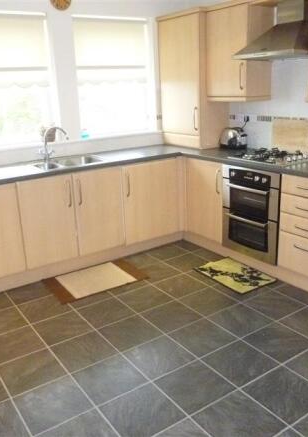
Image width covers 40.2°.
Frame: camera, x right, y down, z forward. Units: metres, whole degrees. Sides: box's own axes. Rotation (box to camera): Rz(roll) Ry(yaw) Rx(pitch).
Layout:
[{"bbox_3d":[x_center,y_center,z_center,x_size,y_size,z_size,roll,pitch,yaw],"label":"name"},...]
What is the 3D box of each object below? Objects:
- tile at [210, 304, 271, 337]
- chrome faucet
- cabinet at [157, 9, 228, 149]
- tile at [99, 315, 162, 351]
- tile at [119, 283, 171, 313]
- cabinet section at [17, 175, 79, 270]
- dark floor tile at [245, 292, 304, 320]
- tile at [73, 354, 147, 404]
[{"bbox_3d":[0.586,0.686,2.825,0.322,0.010,0.322,-13,20,-32],"label":"tile"},{"bbox_3d":[-0.887,-0.653,3.755,0.255,0.310,0.130,2,17,16],"label":"chrome faucet"},{"bbox_3d":[0.429,-1.392,4.311,0.406,1.250,0.614,-13,20,-32],"label":"cabinet"},{"bbox_3d":[-0.152,0.739,2.724,0.326,0.010,0.322,-13,20,-32],"label":"tile"},{"bbox_3d":[-0.064,0.601,3.168,0.325,0.010,0.325,-13,20,-32],"label":"tile"},{"bbox_3d":[-0.973,-0.025,3.546,0.458,0.712,0.530,-13,20,-32],"label":"cabinet section"},{"bbox_3d":[0.854,0.618,2.991,0.326,0.010,0.322,-13,20,-32],"label":"dark floor tile"},{"bbox_3d":[-0.240,0.873,2.295,0.326,0.010,0.322,-13,20,-32],"label":"tile"}]

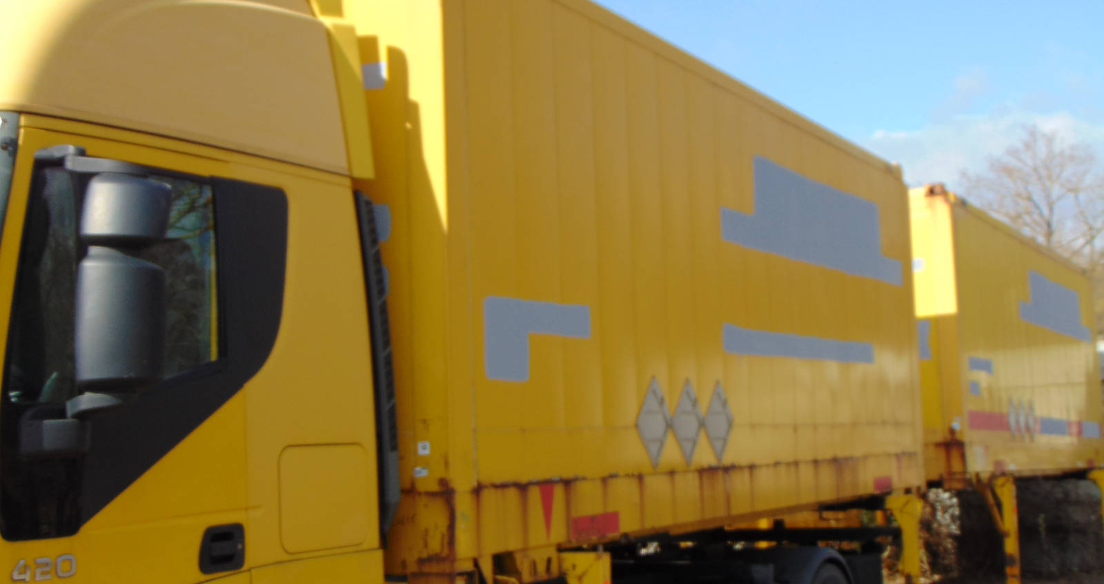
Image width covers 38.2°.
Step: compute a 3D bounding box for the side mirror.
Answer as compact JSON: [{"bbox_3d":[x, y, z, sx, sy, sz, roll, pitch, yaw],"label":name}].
[{"bbox_3d":[-1.149,0.012,4.273,0.235,0.625,0.155,-4,-6,18],"label":"side mirror"}]

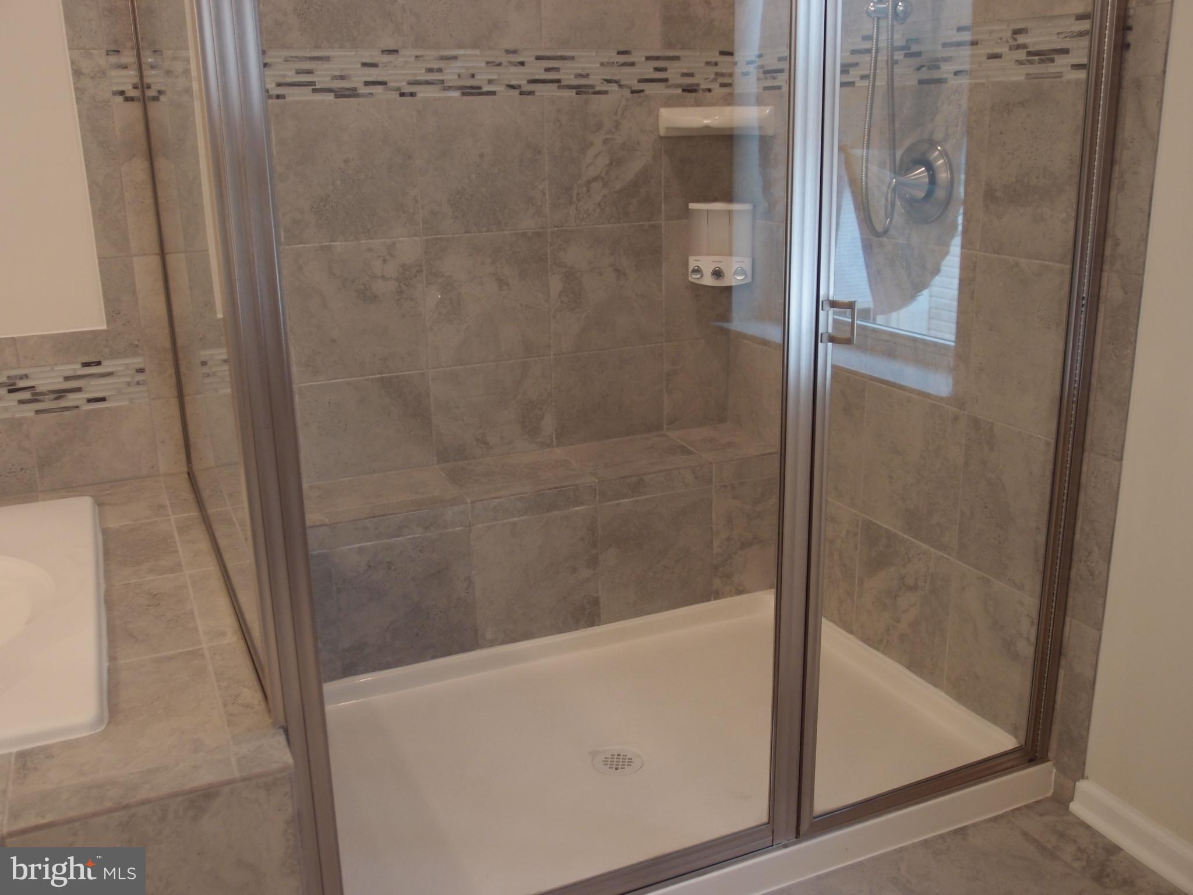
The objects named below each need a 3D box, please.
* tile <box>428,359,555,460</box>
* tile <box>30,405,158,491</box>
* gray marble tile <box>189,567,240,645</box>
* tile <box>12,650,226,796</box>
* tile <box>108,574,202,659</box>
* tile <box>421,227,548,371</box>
[{"bbox_3d":[-0.259,-0.094,2.787,0.317,0.242,0.012,-8,18,-23],"label":"tile"},{"bbox_3d":[-1.097,-0.005,2.418,0.234,0.164,0.012,-8,18,-23],"label":"tile"},{"bbox_3d":[-0.612,0.257,1.791,0.072,0.012,0.311,-8,18,-23],"label":"gray marble tile"},{"bbox_3d":[-0.630,0.354,1.456,0.237,0.012,0.301,-8,18,-23],"label":"tile"},{"bbox_3d":[-0.713,0.272,1.748,0.138,0.012,0.311,-8,18,-23],"label":"tile"},{"bbox_3d":[-0.262,-0.366,2.709,0.316,0.314,0.012,-8,18,-23],"label":"tile"}]

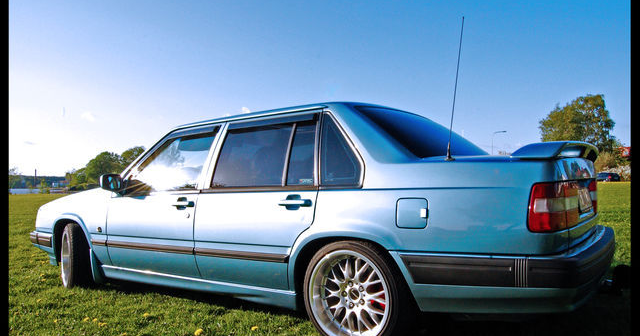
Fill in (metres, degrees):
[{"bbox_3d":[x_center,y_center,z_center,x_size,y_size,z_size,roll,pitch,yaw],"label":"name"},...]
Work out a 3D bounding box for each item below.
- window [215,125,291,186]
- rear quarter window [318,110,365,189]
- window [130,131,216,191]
[{"bbox_3d":[-0.422,-0.069,3.065,0.610,0.430,0.050,-3,-24,34],"label":"window"},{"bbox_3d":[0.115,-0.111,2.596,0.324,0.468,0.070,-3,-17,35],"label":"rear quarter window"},{"bbox_3d":[-1.074,-0.032,3.509,0.780,0.450,0.050,-3,-24,34],"label":"window"}]

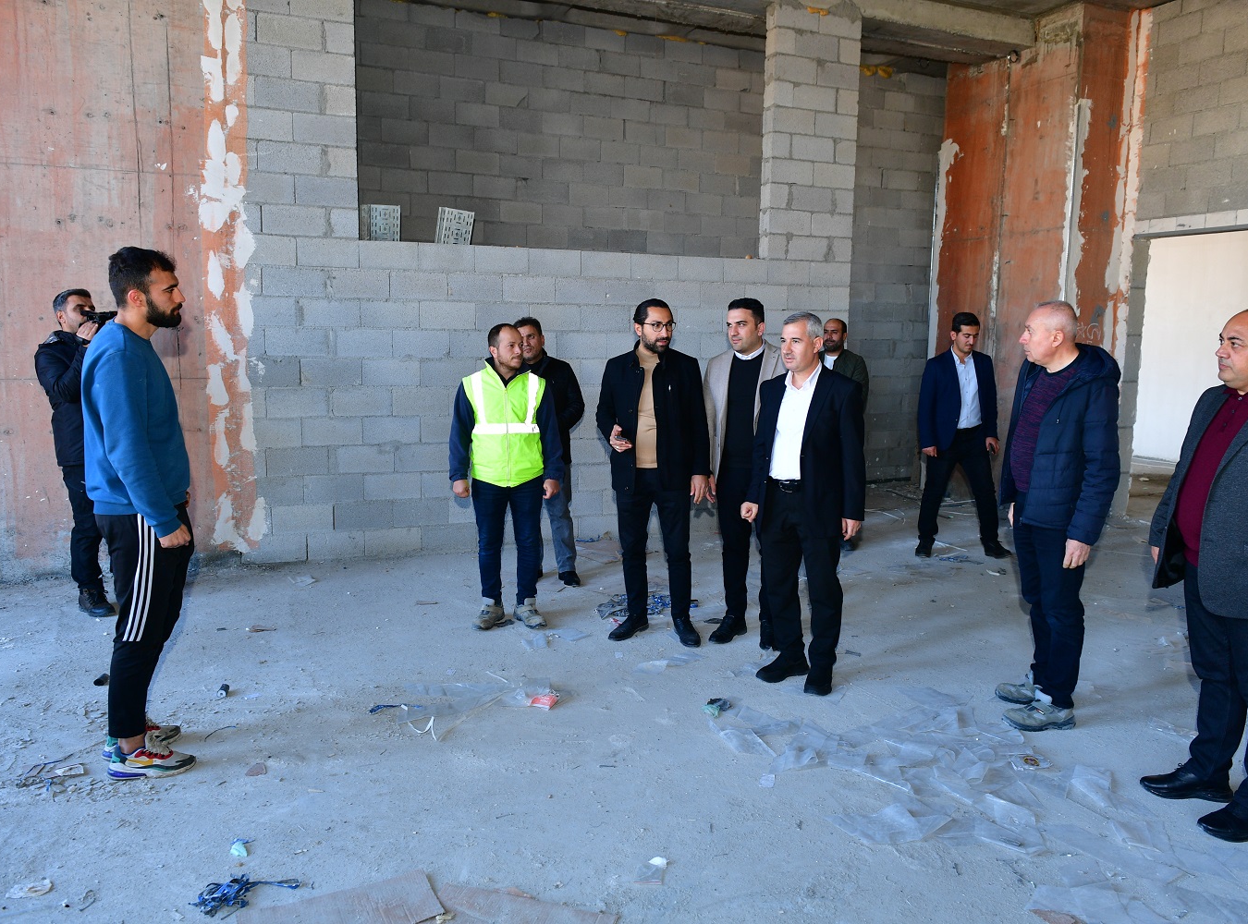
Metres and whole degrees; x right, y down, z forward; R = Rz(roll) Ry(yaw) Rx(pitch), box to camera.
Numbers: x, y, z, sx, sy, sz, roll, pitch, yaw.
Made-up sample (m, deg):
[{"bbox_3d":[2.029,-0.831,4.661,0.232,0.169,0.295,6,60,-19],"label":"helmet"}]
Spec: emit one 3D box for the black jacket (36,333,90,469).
[{"bbox_3d":[-2.989,-0.360,5.200,0.420,0.740,0.530,3,8,18],"label":"black jacket"}]

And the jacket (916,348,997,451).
[{"bbox_3d":[2.494,-0.467,6.920,0.570,0.750,0.340,-1,8,-12],"label":"jacket"}]

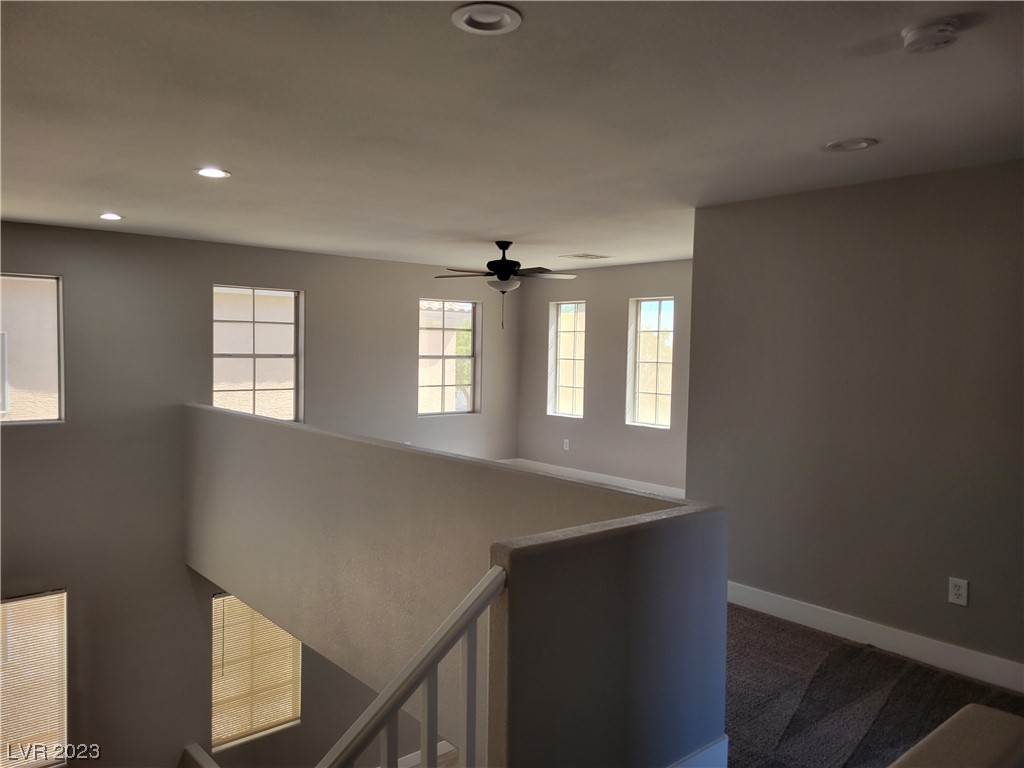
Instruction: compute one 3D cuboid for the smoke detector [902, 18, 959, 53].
[{"bbox_3d":[1.166,-0.969,2.147,0.138,0.044,0.138,-1,4,-41],"label":"smoke detector"}]

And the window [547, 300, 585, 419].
[{"bbox_3d":[0.694,-0.283,9.010,0.120,1.341,0.592,-1,4,-41],"label":"window"}]

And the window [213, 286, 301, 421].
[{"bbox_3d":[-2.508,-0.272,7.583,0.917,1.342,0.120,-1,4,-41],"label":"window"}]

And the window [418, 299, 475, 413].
[{"bbox_3d":[-0.760,-0.301,9.084,0.902,1.342,0.120,-1,4,-41],"label":"window"}]

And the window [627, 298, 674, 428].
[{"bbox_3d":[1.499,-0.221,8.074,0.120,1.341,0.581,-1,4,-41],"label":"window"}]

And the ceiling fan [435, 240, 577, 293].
[{"bbox_3d":[-0.066,-1.010,6.694,1.290,0.440,1.290,-1,4,-41],"label":"ceiling fan"}]

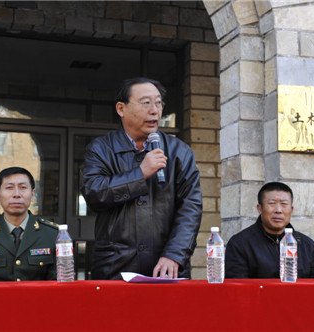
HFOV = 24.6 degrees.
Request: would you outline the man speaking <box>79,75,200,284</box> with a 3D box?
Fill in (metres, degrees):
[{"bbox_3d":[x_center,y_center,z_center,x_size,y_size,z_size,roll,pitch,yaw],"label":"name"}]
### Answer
[{"bbox_3d":[-0.066,0.431,3.263,0.560,1.670,0.460,1,-6,-10],"label":"man speaking"}]

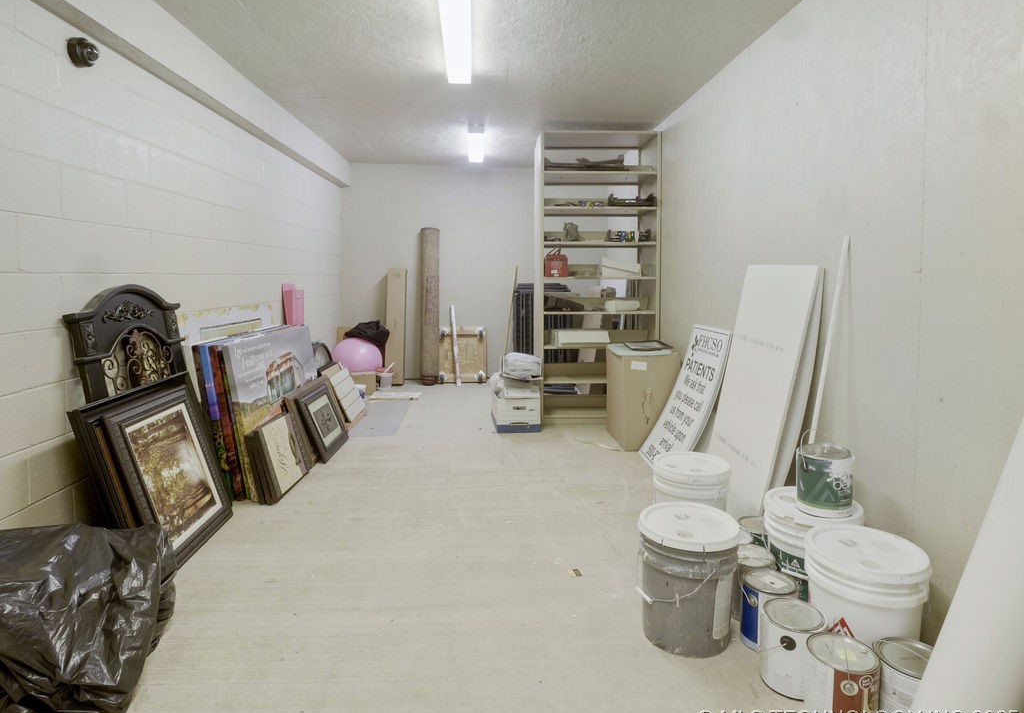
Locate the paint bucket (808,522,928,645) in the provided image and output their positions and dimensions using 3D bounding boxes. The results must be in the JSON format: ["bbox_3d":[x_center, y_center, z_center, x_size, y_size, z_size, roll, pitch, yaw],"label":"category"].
[{"bbox_3d":[1.040,0.740,1.570,0.310,0.360,0.310,0,6,0],"label":"paint bucket"}]

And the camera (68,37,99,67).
[{"bbox_3d":[-1.675,-1.190,2.085,0.085,0.115,0.115,0,8,-3],"label":"camera"}]

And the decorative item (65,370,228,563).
[{"bbox_3d":[-1.495,0.487,2.330,0.100,0.700,0.690,-18,9,0],"label":"decorative item"}]

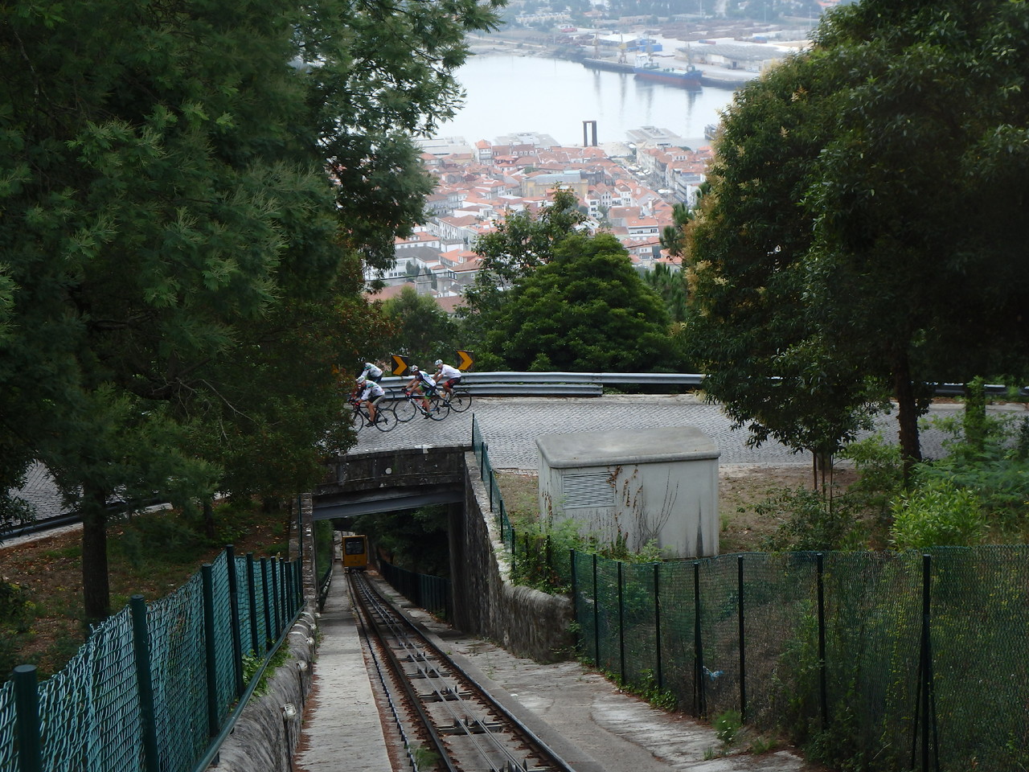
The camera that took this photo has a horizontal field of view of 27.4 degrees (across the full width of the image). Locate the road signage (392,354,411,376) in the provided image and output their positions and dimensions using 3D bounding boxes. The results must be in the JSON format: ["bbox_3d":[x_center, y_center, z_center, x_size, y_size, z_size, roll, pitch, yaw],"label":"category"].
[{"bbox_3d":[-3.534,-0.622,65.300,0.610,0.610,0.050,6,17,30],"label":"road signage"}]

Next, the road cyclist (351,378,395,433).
[{"bbox_3d":[-4.245,0.542,61.107,1.650,1.680,0.480,-4,14,-7],"label":"road cyclist"}]

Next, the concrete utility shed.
[{"bbox_3d":[2.703,2.597,50.448,4.040,2.600,2.396,-4,14,-6],"label":"concrete utility shed"}]

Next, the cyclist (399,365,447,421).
[{"bbox_3d":[-2.765,0.234,62.099,1.650,1.680,0.480,-3,14,-4],"label":"cyclist"}]

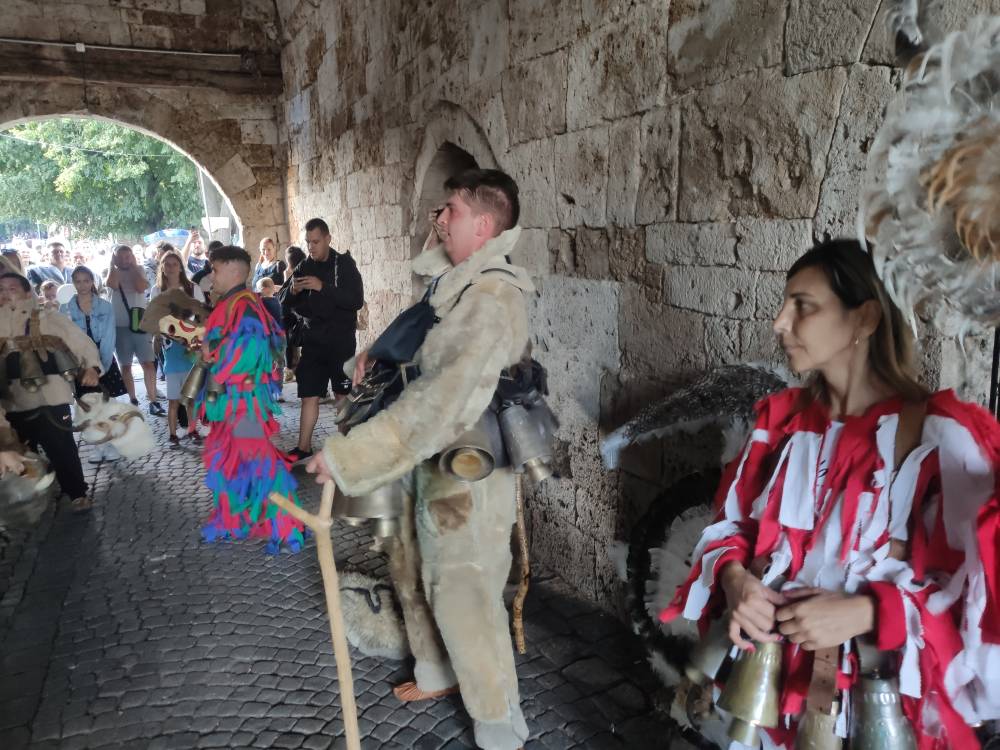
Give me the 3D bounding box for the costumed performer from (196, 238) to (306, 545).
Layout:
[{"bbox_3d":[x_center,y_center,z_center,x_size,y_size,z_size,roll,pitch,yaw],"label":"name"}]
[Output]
[{"bbox_3d":[-1.360,0.114,4.136,0.560,1.650,0.580,-2,10,-12],"label":"costumed performer"}]

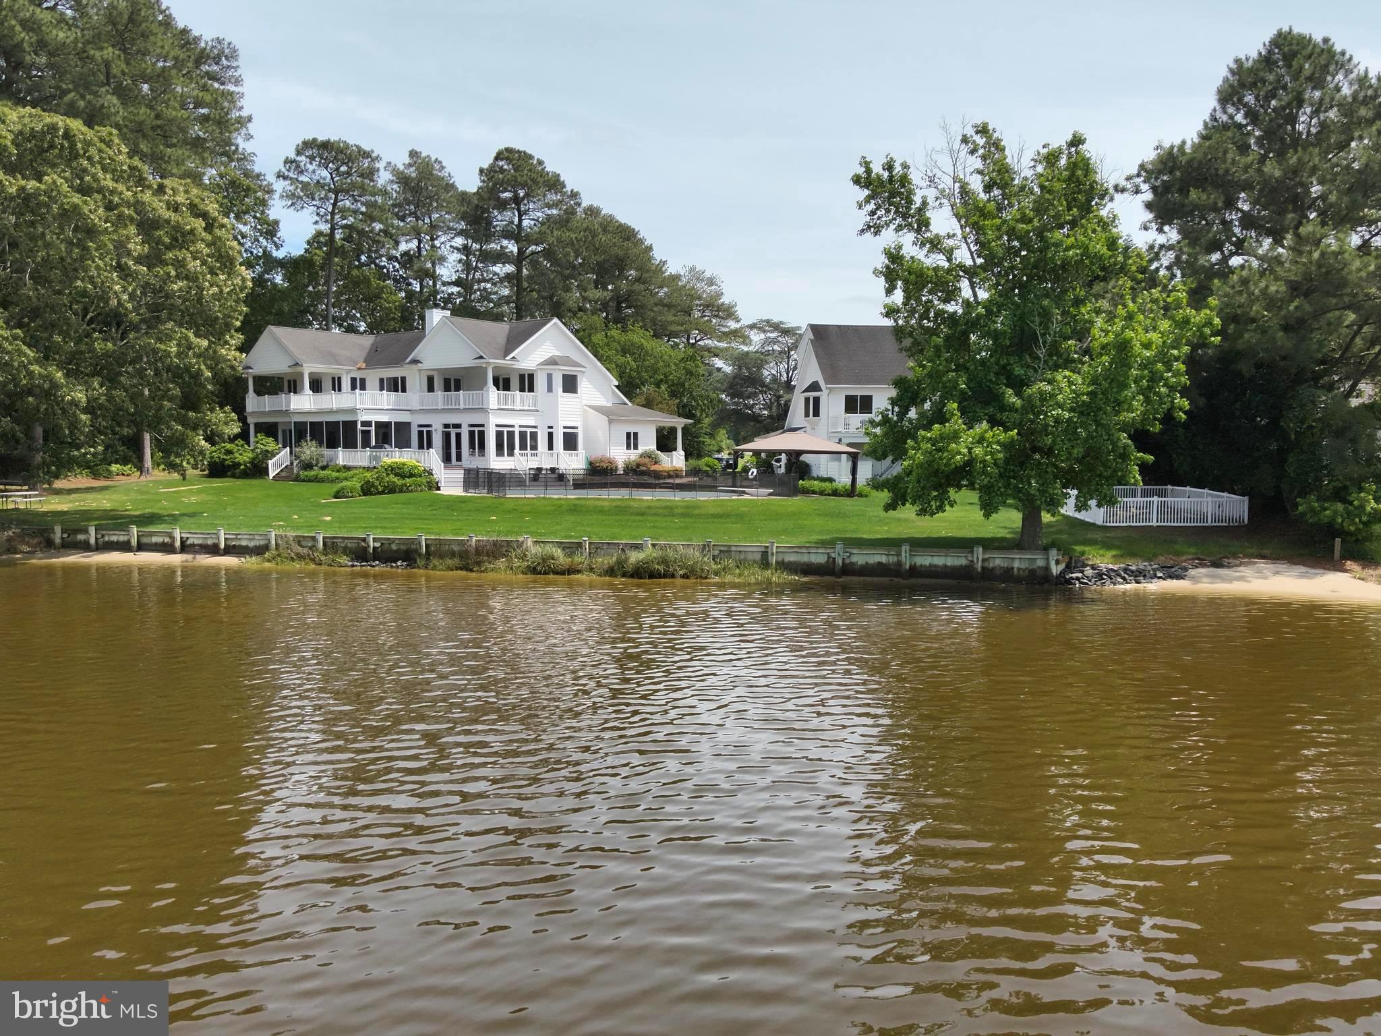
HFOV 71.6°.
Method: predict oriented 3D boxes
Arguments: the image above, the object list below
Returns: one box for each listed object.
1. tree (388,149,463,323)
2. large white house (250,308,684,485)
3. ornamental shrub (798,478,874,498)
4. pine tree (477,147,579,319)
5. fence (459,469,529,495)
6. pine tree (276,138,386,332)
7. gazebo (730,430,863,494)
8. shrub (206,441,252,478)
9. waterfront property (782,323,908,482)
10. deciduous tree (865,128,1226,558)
[{"bbox_3d":[-21.487,-17.015,78.921,6.057,26.007,5.805,-1,5,-15],"label":"tree"},{"bbox_3d":[-14.205,-7.741,63.067,19.993,10.400,20.734,3,5,35],"label":"large white house"},{"bbox_3d":[7.521,-1.601,49.624,3.900,0.900,1.300,3,5,35],"label":"ornamental shrub"},{"bbox_3d":[-12.821,-16.411,75.957,7.913,25.292,7.583,-1,5,-9],"label":"pine tree"},{"bbox_3d":[-9.975,-1.757,48.511,3.900,1.220,0.800,3,5,35],"label":"fence"},{"bbox_3d":[-27.810,-16.561,74.945,8.303,25.696,7.957,-2,5,-20],"label":"pine tree"},{"bbox_3d":[5.431,-2.761,48.933,4.100,3.287,4.700,-4,6,-40],"label":"gazebo"},{"bbox_3d":[-28.853,-3.678,59.899,2.800,2.288,2.600,-2,5,-26],"label":"shrub"},{"bbox_3d":[13.226,-7.830,65.578,11.000,10.281,12.901,0,4,-6],"label":"waterfront property"},{"bbox_3d":[12.836,-6.671,35.588,12.948,15.589,12.200,2,5,20],"label":"deciduous tree"}]

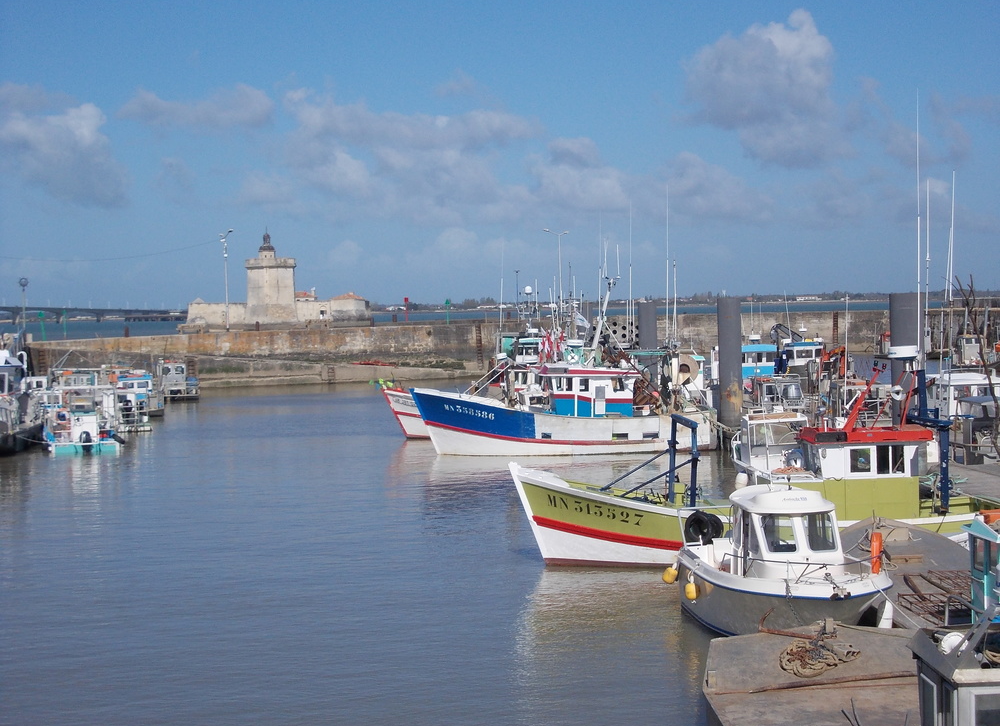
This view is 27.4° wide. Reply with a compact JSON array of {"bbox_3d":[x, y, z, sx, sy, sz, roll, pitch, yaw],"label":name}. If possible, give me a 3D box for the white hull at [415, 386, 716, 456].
[{"bbox_3d":[2.384,2.027,75.800,11.200,2.550,3.900,-1,2,3],"label":"white hull"}]

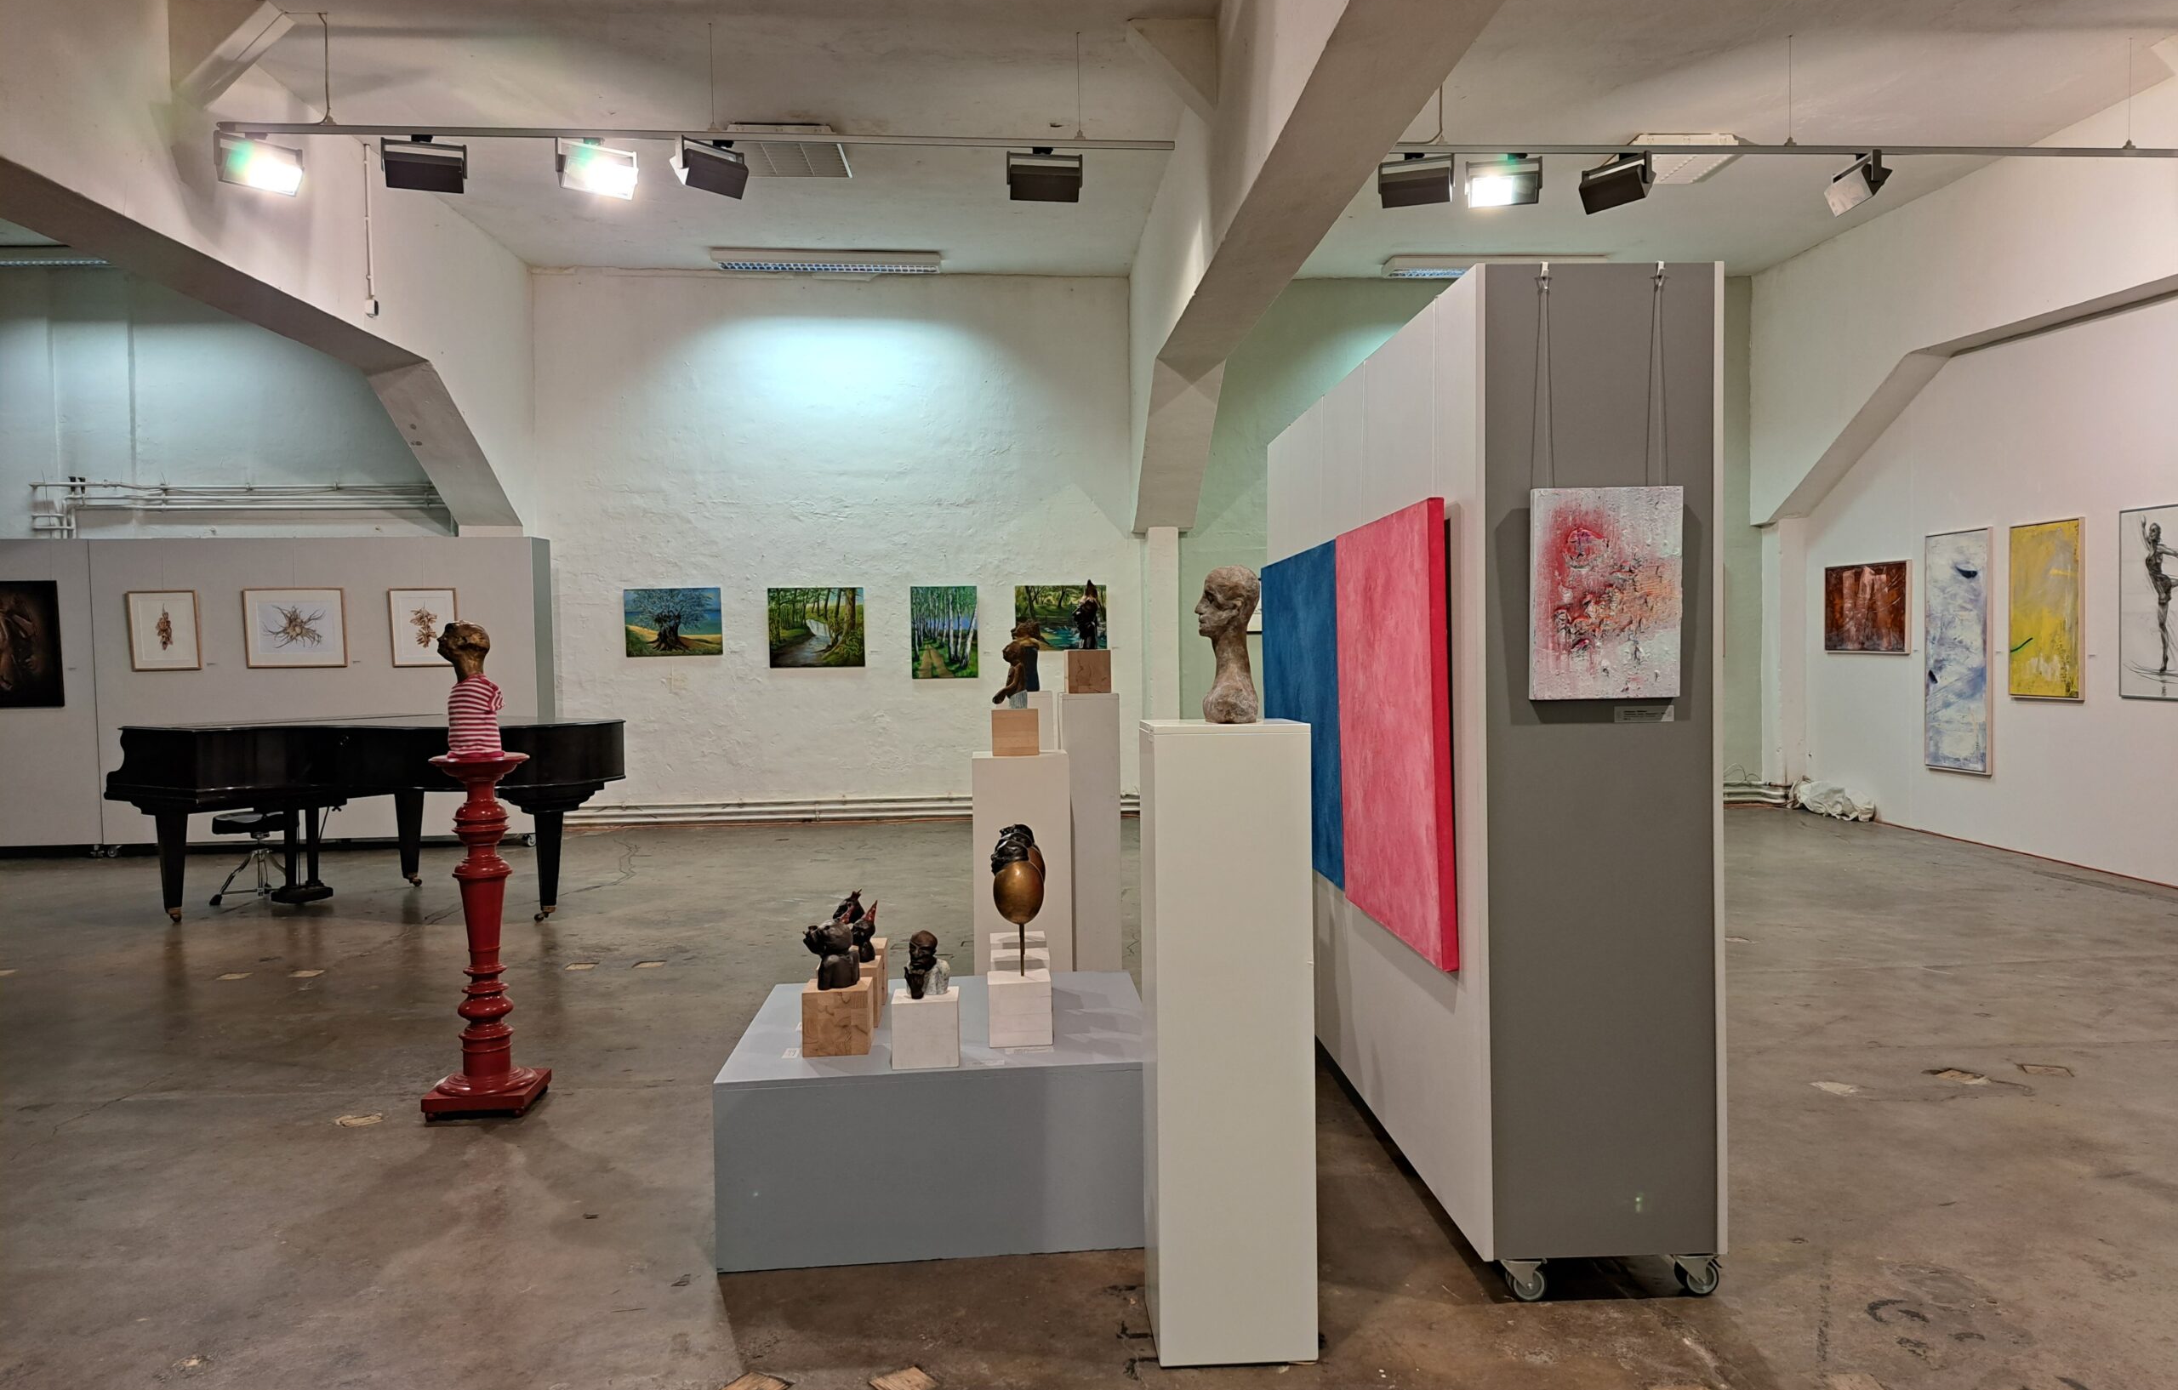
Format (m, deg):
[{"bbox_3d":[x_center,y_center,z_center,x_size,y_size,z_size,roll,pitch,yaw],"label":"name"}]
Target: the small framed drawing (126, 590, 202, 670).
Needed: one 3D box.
[{"bbox_3d":[-6.628,-0.457,10.810,0.500,0.585,0.030,-1,2,-4],"label":"small framed drawing"}]

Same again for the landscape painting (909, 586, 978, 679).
[{"bbox_3d":[-1.176,-0.501,12.281,0.540,0.750,0.030,-1,2,-3],"label":"landscape painting"}]

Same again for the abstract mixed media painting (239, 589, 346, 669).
[{"bbox_3d":[-5.286,-0.442,10.067,0.675,0.535,0.030,-1,5,-4],"label":"abstract mixed media painting"}]

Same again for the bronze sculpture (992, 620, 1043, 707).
[{"bbox_3d":[-0.239,-0.104,5.000,0.160,0.297,0.130,-1,2,0],"label":"bronze sculpture"}]

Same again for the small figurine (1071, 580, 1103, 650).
[{"bbox_3d":[-0.007,-0.285,5.413,0.100,0.248,0.090,0,3,30],"label":"small figurine"}]

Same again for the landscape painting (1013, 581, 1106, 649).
[{"bbox_3d":[-0.210,-0.577,11.407,0.695,0.495,0.030,-1,4,-4],"label":"landscape painting"}]

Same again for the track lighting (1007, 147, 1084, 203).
[{"bbox_3d":[-0.207,-2.427,7.051,0.335,0.195,0.155,-1,2,-12],"label":"track lighting"}]

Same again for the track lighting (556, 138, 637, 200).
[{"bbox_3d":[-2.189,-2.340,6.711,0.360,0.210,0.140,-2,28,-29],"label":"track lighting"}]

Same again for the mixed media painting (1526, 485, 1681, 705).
[{"bbox_3d":[1.038,-0.205,3.030,0.302,0.425,0.030,-1,4,-2],"label":"mixed media painting"}]

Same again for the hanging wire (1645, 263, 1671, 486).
[{"bbox_3d":[1.132,-0.636,3.002,0.050,0.440,0.020,-1,2,-3],"label":"hanging wire"}]

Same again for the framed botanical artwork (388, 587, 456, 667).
[{"bbox_3d":[-4.518,-0.453,10.275,0.452,0.535,0.030,-1,2,-4],"label":"framed botanical artwork"}]

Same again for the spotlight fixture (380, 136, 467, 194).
[{"bbox_3d":[-3.217,-2.569,7.321,0.368,0.235,0.170,-1,2,-20],"label":"spotlight fixture"}]

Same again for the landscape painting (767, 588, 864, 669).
[{"bbox_3d":[-2.030,-0.498,11.280,0.715,0.595,0.030,-1,4,-4],"label":"landscape painting"}]

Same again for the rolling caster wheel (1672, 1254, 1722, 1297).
[{"bbox_3d":[1.249,1.191,3.100,0.090,0.079,0.045,-1,2,-6],"label":"rolling caster wheel"}]

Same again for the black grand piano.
[{"bbox_3d":[-3.728,0.645,7.801,2.250,0.990,1.490,1,3,34],"label":"black grand piano"}]

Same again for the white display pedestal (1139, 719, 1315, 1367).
[{"bbox_3d":[0.269,0.657,2.973,0.298,1.200,0.290,-1,2,-3],"label":"white display pedestal"}]

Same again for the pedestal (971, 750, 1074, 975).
[{"bbox_3d":[-0.218,0.702,4.985,0.310,1.017,0.300,-1,2,-3],"label":"pedestal"}]

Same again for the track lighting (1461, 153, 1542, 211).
[{"bbox_3d":[1.966,-2.443,7.180,0.335,0.195,0.155,-1,2,11],"label":"track lighting"}]

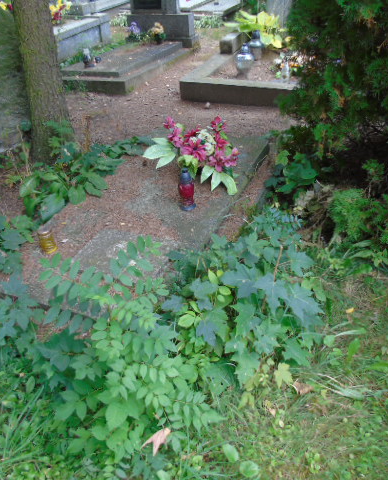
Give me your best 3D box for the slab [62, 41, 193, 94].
[{"bbox_3d":[-0.835,-2.175,5.755,0.940,0.250,1.580,12,37,22],"label":"slab"}]

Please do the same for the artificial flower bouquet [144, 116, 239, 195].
[{"bbox_3d":[-0.004,-0.563,3.016,0.560,0.310,0.400,10,36,19],"label":"artificial flower bouquet"}]

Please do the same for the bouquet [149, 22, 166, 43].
[{"bbox_3d":[-0.482,-2.732,6.127,0.190,0.240,0.190,-2,34,2],"label":"bouquet"}]

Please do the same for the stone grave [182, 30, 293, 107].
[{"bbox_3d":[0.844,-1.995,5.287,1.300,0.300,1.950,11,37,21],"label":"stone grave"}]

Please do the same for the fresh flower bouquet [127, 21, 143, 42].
[{"bbox_3d":[-0.818,-2.824,6.293,0.180,0.240,0.180,12,37,22],"label":"fresh flower bouquet"}]

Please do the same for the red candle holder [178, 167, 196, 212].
[{"bbox_3d":[-0.041,-0.298,2.681,0.090,0.245,0.090,-2,34,2],"label":"red candle holder"}]

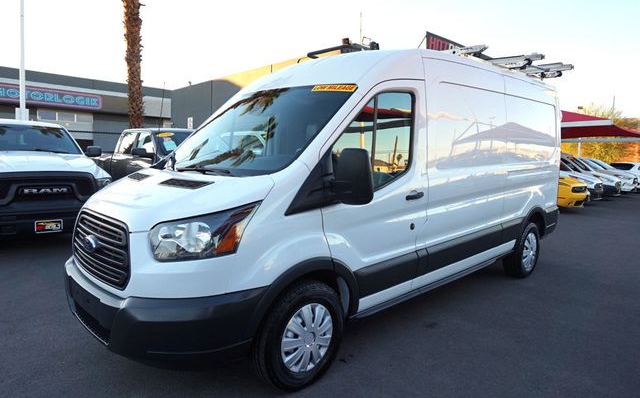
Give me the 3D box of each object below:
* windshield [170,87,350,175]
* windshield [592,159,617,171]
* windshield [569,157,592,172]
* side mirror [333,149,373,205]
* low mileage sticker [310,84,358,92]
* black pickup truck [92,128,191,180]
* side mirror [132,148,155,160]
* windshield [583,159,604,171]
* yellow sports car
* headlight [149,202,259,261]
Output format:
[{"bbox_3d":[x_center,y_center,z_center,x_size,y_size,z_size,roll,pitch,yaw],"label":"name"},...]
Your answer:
[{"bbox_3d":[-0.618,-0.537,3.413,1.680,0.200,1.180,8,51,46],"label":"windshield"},{"bbox_3d":[14.011,-1.699,21.000,1.400,0.200,0.900,-5,47,-39],"label":"windshield"},{"bbox_3d":[10.691,-1.416,17.500,1.400,0.200,0.900,-5,47,-39],"label":"windshield"},{"bbox_3d":[0.210,-0.138,2.690,0.180,0.360,0.240,-5,10,-43],"label":"side mirror"},{"bbox_3d":[0.099,-0.843,3.248,0.380,0.010,0.080,6,49,32],"label":"low mileage sticker"},{"bbox_3d":[-3.380,-0.640,10.100,5.820,1.930,2.030,8,10,43],"label":"black pickup truck"},{"bbox_3d":[-3.560,-0.907,8.600,0.170,0.220,0.340,8,10,43],"label":"side mirror"},{"bbox_3d":[12.444,-1.570,19.400,1.400,0.200,0.900,-5,47,-39],"label":"windshield"},{"bbox_3d":[6.910,-0.615,15.330,1.920,1.440,4.900,-5,9,-42],"label":"yellow sports car"},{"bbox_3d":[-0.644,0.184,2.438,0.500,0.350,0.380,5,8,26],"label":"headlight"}]

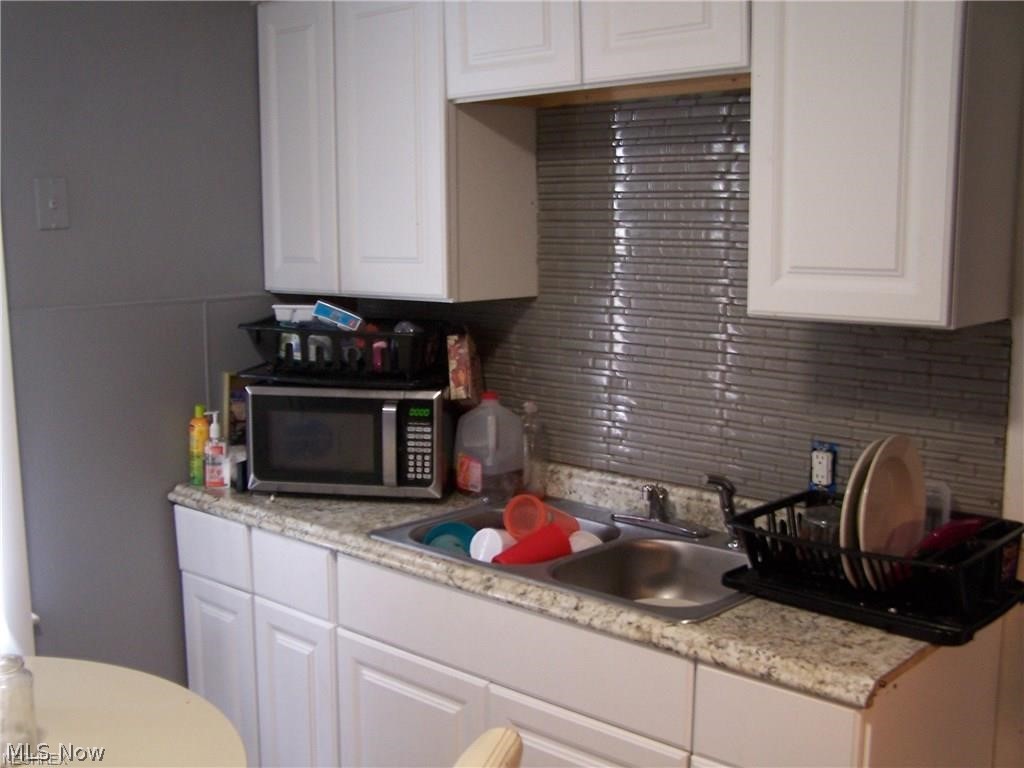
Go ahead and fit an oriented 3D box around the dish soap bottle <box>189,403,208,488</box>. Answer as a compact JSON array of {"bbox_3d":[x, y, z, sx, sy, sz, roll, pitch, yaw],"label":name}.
[{"bbox_3d":[-0.808,0.161,2.897,0.048,0.208,0.043,7,11,41],"label":"dish soap bottle"}]

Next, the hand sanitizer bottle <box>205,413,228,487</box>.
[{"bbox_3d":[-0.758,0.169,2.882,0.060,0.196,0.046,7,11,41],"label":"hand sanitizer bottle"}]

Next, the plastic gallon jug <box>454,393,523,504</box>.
[{"bbox_3d":[-0.053,0.149,2.800,0.152,0.257,0.152,7,11,41],"label":"plastic gallon jug"}]

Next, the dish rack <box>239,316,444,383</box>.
[{"bbox_3d":[-0.406,-0.085,2.863,0.475,0.142,0.330,2,8,14],"label":"dish rack"}]

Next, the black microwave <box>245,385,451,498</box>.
[{"bbox_3d":[-0.383,0.128,2.870,0.490,0.277,0.356,1,8,10],"label":"black microwave"}]

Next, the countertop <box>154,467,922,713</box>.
[{"bbox_3d":[0.029,0.304,2.490,1.885,0.112,0.632,7,11,41],"label":"countertop"}]

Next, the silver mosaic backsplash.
[{"bbox_3d":[0.231,-0.215,2.659,1.836,0.874,0.015,7,11,41],"label":"silver mosaic backsplash"}]

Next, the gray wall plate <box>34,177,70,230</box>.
[{"bbox_3d":[-1.050,-0.412,2.578,0.010,0.117,0.074,7,11,41],"label":"gray wall plate"}]

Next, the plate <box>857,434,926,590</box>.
[{"bbox_3d":[0.673,0.228,2.002,0.025,0.277,0.277,7,11,41],"label":"plate"}]

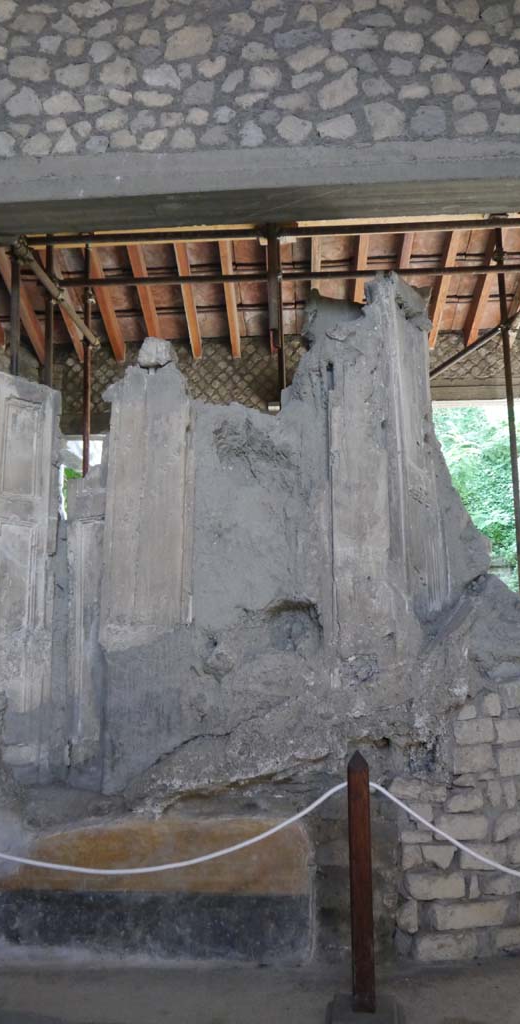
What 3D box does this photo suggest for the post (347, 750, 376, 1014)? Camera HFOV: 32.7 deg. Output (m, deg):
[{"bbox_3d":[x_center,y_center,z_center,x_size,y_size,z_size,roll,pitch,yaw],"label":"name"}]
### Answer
[{"bbox_3d":[0.405,1.461,3.555,0.083,0.985,0.083,-1,-8,4],"label":"post"}]

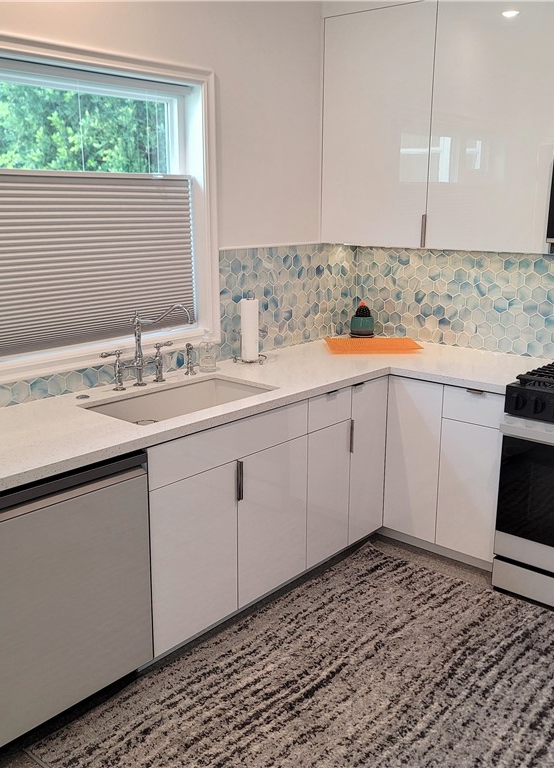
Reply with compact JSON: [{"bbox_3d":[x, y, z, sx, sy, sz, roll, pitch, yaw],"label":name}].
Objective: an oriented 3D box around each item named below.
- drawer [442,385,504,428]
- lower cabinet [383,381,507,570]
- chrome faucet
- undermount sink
[{"bbox_3d":[1.016,0.060,3.350,0.300,0.147,0.480,12,18,39],"label":"drawer"},{"bbox_3d":[0.938,0.350,3.562,0.600,0.810,0.600,12,18,39],"label":"lower cabinet"},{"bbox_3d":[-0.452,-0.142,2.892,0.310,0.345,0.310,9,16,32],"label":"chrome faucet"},{"bbox_3d":[-0.357,0.166,2.866,0.400,0.220,0.720,12,18,39],"label":"undermount sink"}]

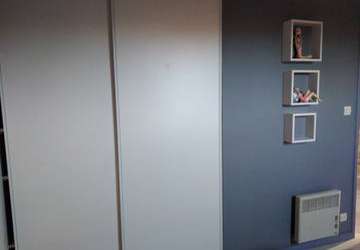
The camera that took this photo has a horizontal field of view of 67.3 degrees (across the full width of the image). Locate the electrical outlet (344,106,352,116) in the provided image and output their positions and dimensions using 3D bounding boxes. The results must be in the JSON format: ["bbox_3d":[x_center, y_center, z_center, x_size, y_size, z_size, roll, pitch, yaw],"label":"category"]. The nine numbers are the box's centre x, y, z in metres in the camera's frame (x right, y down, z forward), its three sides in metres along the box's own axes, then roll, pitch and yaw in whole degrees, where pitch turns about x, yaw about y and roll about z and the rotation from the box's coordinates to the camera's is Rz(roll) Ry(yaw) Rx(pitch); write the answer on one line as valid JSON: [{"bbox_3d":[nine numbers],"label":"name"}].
[{"bbox_3d":[1.483,-0.127,2.384,0.081,0.081,0.012,-3,6,-17],"label":"electrical outlet"}]

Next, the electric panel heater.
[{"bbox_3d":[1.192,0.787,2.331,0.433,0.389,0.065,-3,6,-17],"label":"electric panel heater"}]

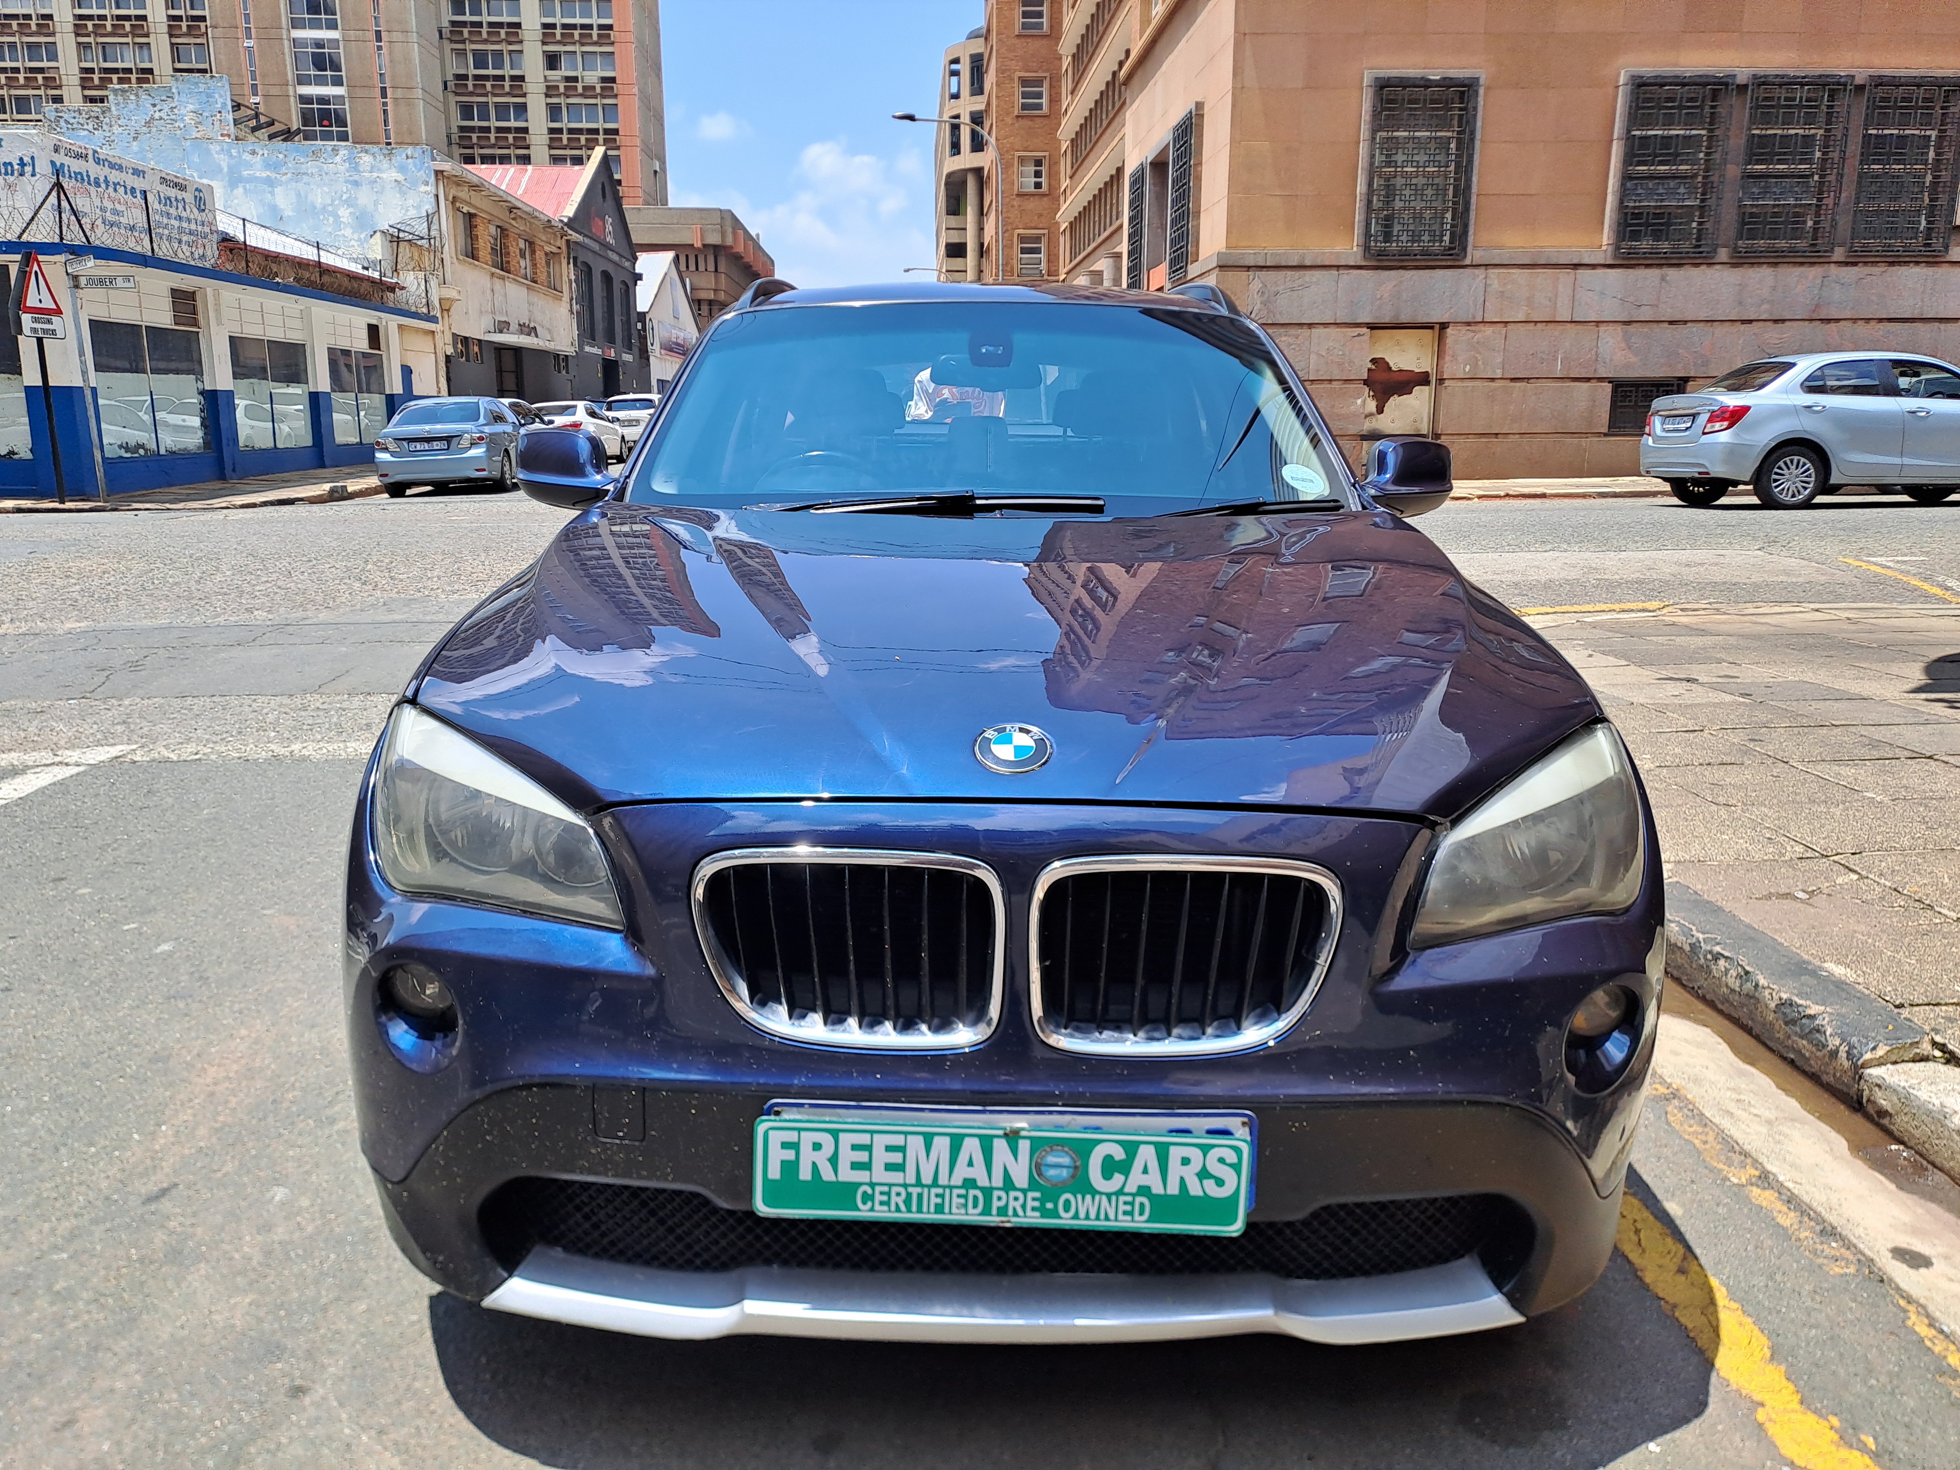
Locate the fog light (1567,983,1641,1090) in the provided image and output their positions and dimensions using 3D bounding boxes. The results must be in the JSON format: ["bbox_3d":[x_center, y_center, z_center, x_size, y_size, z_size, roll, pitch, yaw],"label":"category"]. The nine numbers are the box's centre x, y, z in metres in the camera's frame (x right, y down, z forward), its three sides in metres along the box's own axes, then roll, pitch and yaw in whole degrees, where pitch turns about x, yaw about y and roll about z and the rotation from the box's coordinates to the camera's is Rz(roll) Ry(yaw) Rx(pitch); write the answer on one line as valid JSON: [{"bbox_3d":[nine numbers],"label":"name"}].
[{"bbox_3d":[0.739,0.361,1.680,0.110,0.128,0.090,1,13,-1],"label":"fog light"}]

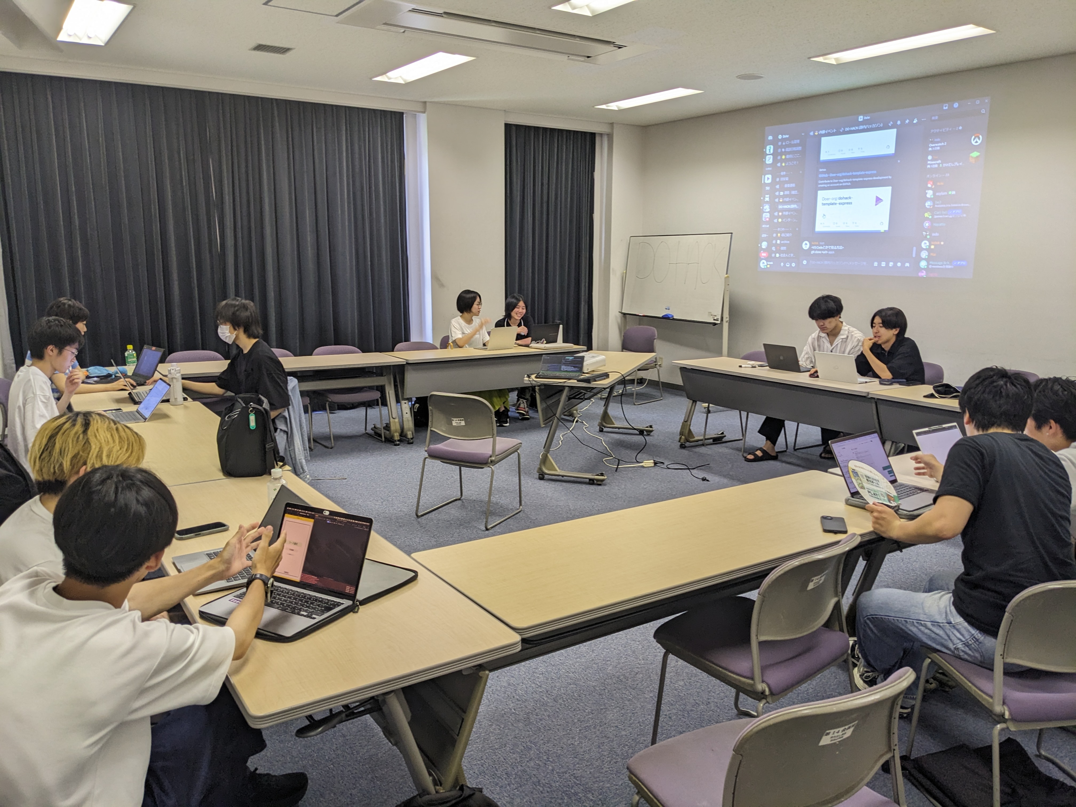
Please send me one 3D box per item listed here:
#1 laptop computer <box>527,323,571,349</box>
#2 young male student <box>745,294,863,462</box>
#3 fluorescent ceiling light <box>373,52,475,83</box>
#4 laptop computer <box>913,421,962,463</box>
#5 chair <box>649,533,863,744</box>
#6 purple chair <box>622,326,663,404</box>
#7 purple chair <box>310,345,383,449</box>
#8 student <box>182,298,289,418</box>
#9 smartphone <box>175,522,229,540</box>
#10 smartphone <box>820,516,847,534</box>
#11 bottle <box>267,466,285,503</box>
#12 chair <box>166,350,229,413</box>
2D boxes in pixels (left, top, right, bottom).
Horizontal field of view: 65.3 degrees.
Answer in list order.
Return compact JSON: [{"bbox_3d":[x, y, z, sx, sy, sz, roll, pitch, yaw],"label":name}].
[{"bbox_3d":[-0.001,-0.652,7.890,0.311,0.206,0.309,-7,13,-34],"label":"laptop computer"},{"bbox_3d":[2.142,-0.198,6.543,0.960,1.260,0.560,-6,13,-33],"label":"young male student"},{"bbox_3d":[-0.939,-2.718,6.749,0.320,0.080,1.270,-6,13,-33],"label":"fluorescent ceiling light"},{"bbox_3d":[1.710,0.220,3.307,0.306,0.199,0.326,-7,13,-33],"label":"laptop computer"},{"bbox_3d":[0.698,0.770,2.584,0.490,0.775,0.510,-9,14,-40],"label":"chair"},{"bbox_3d":[1.028,-0.433,9.052,0.510,0.780,0.510,-10,15,-44],"label":"purple chair"},{"bbox_3d":[-1.597,-0.069,7.054,0.510,0.775,0.520,-7,13,-33],"label":"purple chair"},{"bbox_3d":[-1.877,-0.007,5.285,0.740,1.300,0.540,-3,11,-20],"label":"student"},{"bbox_3d":[-1.077,0.409,2.696,0.152,0.011,0.077,-8,13,-37],"label":"smartphone"},{"bbox_3d":[0.987,0.404,2.801,0.074,0.011,0.140,3,11,15],"label":"smartphone"},{"bbox_3d":[-0.833,0.313,2.692,0.066,0.206,0.066,-7,13,-33],"label":"bottle"},{"bbox_3d":[-2.639,0.003,6.629,0.515,0.775,0.520,-7,13,-33],"label":"chair"}]

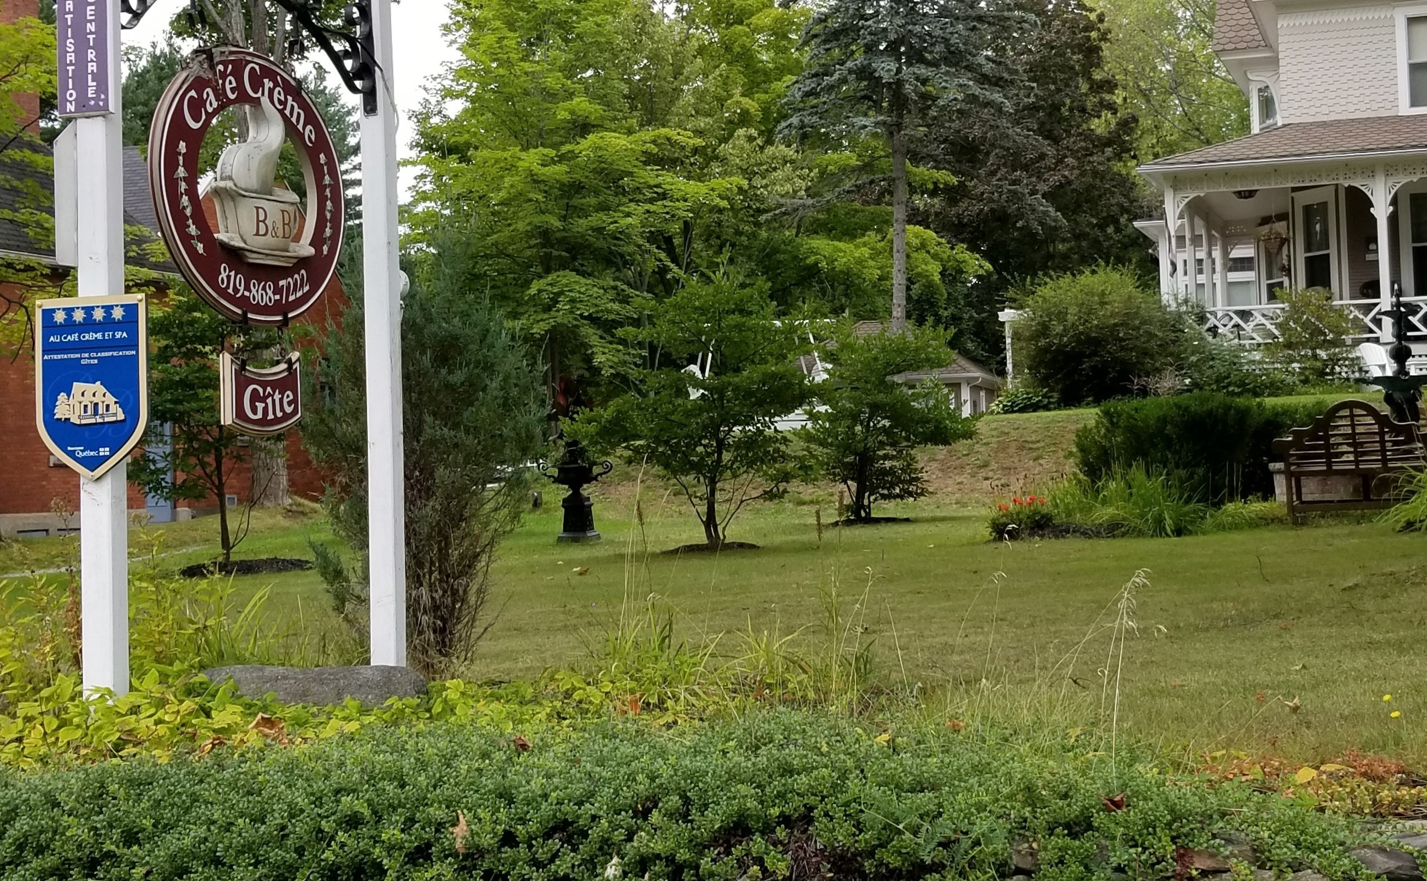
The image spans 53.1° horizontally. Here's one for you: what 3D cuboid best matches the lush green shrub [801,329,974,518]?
[{"bbox_3d":[1.862,-0.199,15.300,1.830,2.101,1.750,-2,-2,0],"label":"lush green shrub"}]

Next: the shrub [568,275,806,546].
[{"bbox_3d":[-0.190,-0.235,12.200,1.967,2.284,1.850,-2,-2,0],"label":"shrub"}]

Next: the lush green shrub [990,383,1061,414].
[{"bbox_3d":[4.685,-0.626,21.500,1.000,0.440,0.800,-2,-2,5],"label":"lush green shrub"}]

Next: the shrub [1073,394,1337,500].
[{"bbox_3d":[5.049,0.068,14.600,2.450,1.050,1.300,-2,-2,14],"label":"shrub"}]

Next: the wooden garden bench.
[{"bbox_3d":[5.610,0.175,12.392,1.330,1.060,0.630,-4,-1,31],"label":"wooden garden bench"}]

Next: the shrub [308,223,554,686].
[{"bbox_3d":[-1.308,0.064,6.500,1.109,2.001,1.050,-2,-2,0],"label":"shrub"}]

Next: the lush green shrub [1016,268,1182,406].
[{"bbox_3d":[6.008,-1.612,22.300,2.575,2.180,2.400,-2,-2,0],"label":"lush green shrub"}]

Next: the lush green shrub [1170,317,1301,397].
[{"bbox_3d":[8.787,-1.398,24.000,2.000,1.250,1.600,-2,-2,11],"label":"lush green shrub"}]

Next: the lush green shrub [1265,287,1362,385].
[{"bbox_3d":[9.767,-1.672,23.300,1.575,1.672,1.500,-2,-2,0],"label":"lush green shrub"}]

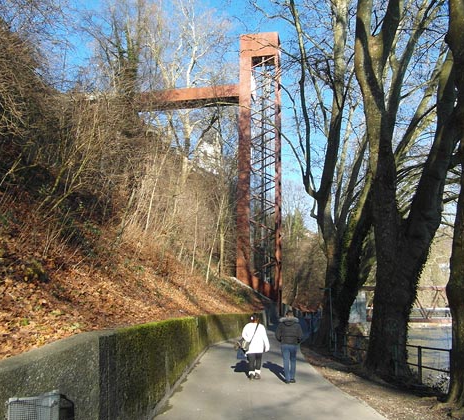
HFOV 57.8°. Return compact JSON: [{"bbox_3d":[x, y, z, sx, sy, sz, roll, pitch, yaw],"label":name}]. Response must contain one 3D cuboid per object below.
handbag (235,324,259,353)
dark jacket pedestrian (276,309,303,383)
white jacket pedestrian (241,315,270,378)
[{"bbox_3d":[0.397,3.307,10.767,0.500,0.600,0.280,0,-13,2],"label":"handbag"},{"bbox_3d":[1.400,3.329,10.355,0.620,1.716,0.400,0,-13,2],"label":"dark jacket pedestrian"},{"bbox_3d":[0.619,3.483,10.787,0.680,1.586,0.450,0,-13,2],"label":"white jacket pedestrian"}]

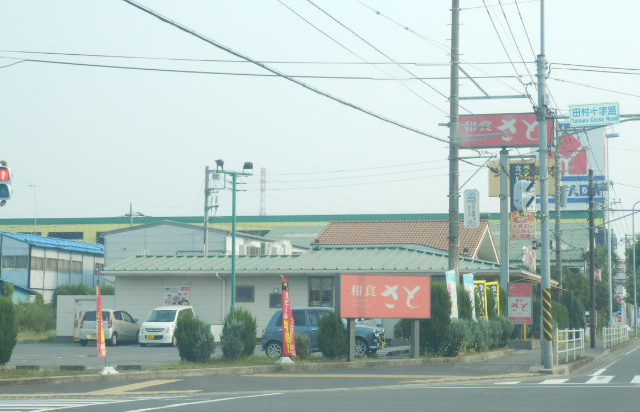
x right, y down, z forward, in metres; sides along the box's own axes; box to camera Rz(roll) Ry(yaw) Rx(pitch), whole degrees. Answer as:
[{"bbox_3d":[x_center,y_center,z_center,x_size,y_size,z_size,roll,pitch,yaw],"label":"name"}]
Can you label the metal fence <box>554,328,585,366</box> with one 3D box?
[{"bbox_3d":[6.442,3.552,41.572,0.100,0.850,9.800,-1,-4,12],"label":"metal fence"}]

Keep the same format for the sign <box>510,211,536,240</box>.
[{"bbox_3d":[7.167,0.697,57.300,0.900,1.050,0.150,-1,-4,12],"label":"sign"}]

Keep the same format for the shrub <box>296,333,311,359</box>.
[{"bbox_3d":[-0.429,3.627,42.300,0.500,0.676,0.500,0,-4,0],"label":"shrub"}]

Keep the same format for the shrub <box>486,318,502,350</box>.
[{"bbox_3d":[5.486,4.012,51.000,0.650,0.972,0.650,0,-4,0],"label":"shrub"}]

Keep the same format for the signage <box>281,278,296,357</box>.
[{"bbox_3d":[-0.728,2.588,37.600,0.420,1.830,0.120,0,-4,0],"label":"signage"}]

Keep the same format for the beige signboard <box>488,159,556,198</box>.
[{"bbox_3d":[12.227,-1.656,98.000,4.200,2.200,0.400,-1,-4,12],"label":"beige signboard"}]

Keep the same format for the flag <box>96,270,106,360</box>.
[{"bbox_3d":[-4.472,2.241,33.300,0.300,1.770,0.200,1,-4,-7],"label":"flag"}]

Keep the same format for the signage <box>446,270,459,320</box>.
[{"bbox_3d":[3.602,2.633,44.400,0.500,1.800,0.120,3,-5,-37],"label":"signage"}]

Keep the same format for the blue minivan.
[{"bbox_3d":[0.083,3.495,45.200,3.395,1.440,1.475,-1,-4,11],"label":"blue minivan"}]

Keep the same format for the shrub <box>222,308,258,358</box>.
[{"bbox_3d":[-2.119,3.321,42.300,0.920,1.313,0.920,0,-4,0],"label":"shrub"}]

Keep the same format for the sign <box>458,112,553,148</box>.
[{"bbox_3d":[6.549,-2.651,57.500,3.450,1.250,0.400,-1,-4,12],"label":"sign"}]

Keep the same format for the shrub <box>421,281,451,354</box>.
[{"bbox_3d":[3.301,3.201,46.500,0.900,2.150,0.850,-1,-4,11],"label":"shrub"}]

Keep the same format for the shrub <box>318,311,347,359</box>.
[{"bbox_3d":[0.325,3.349,42.300,0.780,1.300,0.750,0,-4,0],"label":"shrub"}]

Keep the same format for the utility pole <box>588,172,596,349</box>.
[{"bbox_3d":[9.882,1.904,59.000,0.180,6.500,0.180,-1,-4,12],"label":"utility pole"}]

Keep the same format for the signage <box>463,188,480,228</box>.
[{"bbox_3d":[4.774,0.094,51.000,0.500,1.220,0.130,-1,-4,12],"label":"signage"}]

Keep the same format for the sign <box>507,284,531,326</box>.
[{"bbox_3d":[7.061,3.434,57.300,0.870,1.480,0.200,-1,-4,12],"label":"sign"}]

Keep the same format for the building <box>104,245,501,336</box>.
[{"bbox_3d":[1.259,3.993,72.274,17.019,4.300,16.000,-1,-4,13],"label":"building"}]

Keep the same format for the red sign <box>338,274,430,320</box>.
[{"bbox_3d":[1.562,2.260,40.395,2.614,1.050,0.220,3,-5,-30],"label":"red sign"}]

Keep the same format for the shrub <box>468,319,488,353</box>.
[{"bbox_3d":[4.949,4.075,50.800,0.680,1.130,0.680,-1,-4,11],"label":"shrub"}]

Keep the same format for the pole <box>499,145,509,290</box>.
[{"bbox_3d":[6.342,1.516,56.000,0.260,6.972,0.260,-1,-4,12],"label":"pole"}]

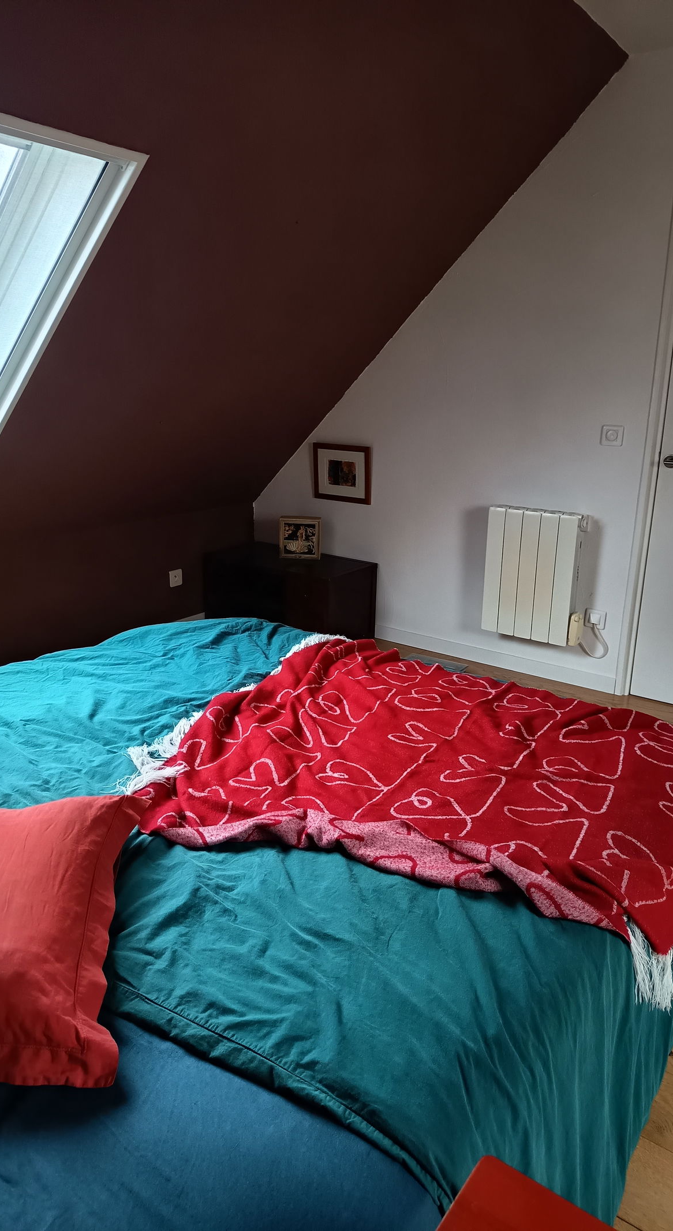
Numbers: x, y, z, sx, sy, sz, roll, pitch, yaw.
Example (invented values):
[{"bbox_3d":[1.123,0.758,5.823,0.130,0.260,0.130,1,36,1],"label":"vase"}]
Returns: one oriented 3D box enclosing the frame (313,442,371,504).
[{"bbox_3d":[0.029,-0.741,4.451,0.355,0.290,0.020,13,23,35],"label":"frame"}]

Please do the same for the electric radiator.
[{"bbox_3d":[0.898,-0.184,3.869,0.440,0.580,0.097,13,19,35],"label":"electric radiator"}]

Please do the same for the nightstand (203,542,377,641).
[{"bbox_3d":[-0.258,-0.106,4.596,0.857,0.404,0.400,13,19,35],"label":"nightstand"}]

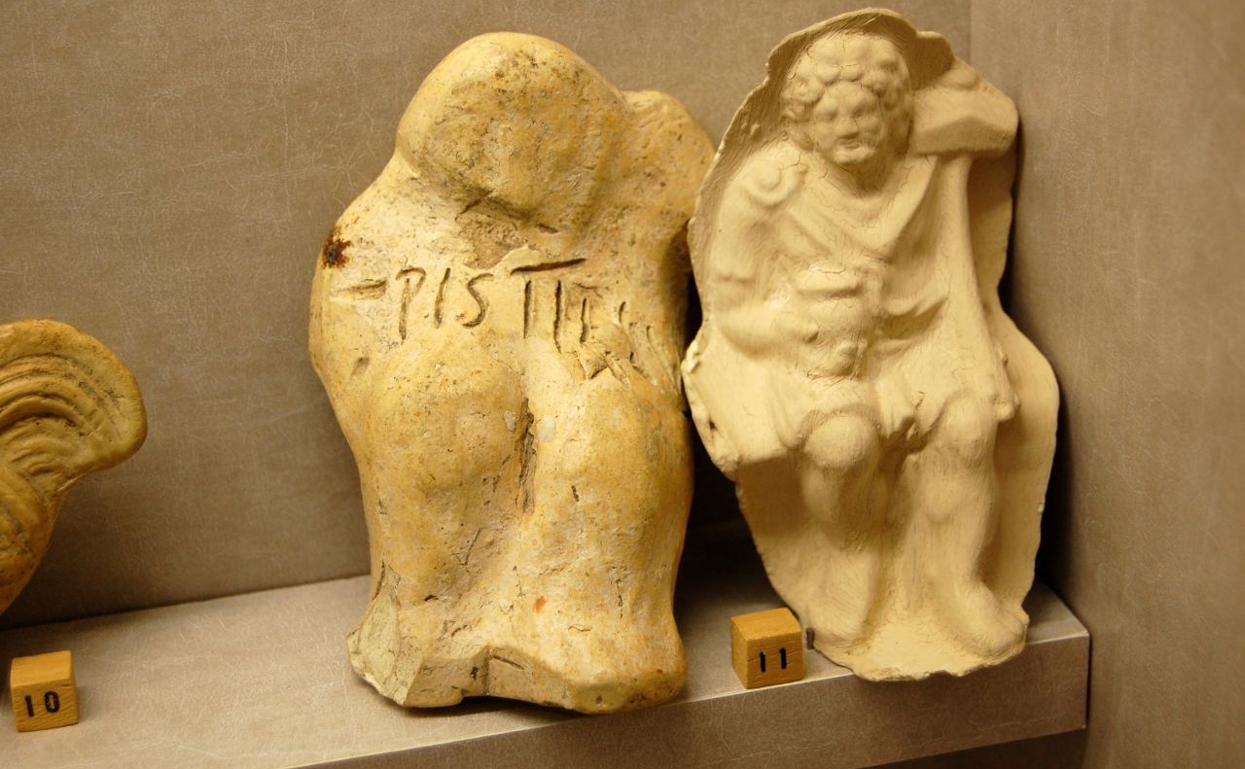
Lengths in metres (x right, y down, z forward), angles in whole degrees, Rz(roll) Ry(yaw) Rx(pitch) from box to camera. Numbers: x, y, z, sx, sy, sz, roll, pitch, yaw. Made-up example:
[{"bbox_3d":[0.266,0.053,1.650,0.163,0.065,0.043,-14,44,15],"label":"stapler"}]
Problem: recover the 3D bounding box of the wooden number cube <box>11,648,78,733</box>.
[{"bbox_3d":[-0.155,0.082,0.639,0.015,0.014,0.015,-7,25,-10],"label":"wooden number cube"}]

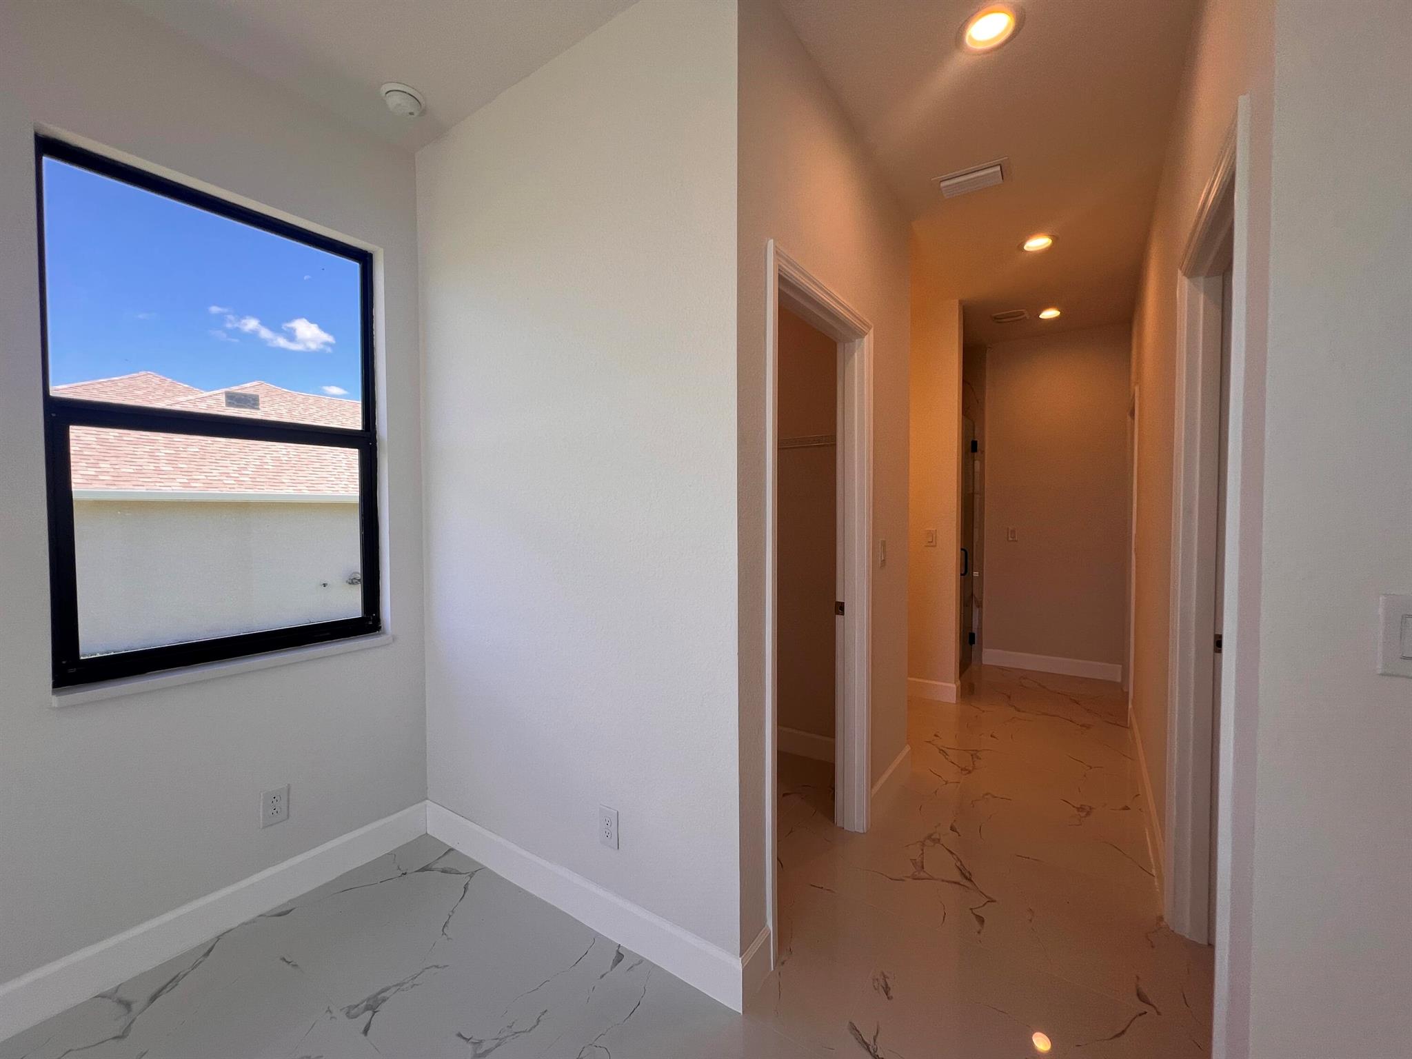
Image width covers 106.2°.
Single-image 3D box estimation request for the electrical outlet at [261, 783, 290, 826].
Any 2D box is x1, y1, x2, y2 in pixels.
[{"bbox_3d":[-1.483,0.954,1.827,0.008,0.118,0.075,1,2,36],"label":"electrical outlet"}]

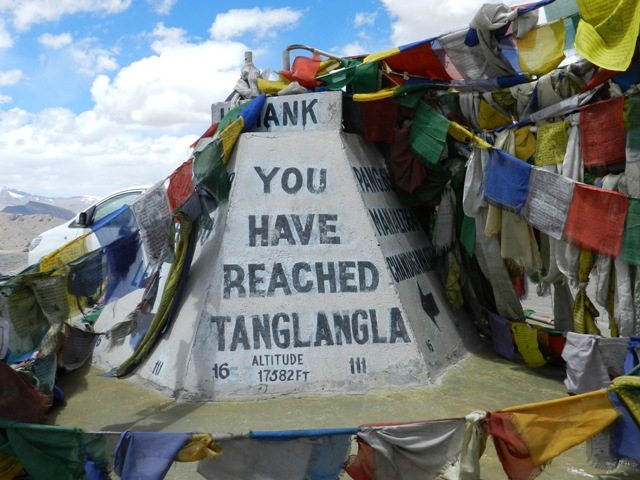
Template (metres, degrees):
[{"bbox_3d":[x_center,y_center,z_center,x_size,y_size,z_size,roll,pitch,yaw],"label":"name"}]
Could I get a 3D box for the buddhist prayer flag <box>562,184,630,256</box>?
[{"bbox_3d":[1.397,-0.104,3.550,0.290,0.300,0.050,12,0,25],"label":"buddhist prayer flag"}]

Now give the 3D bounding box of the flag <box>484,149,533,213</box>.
[{"bbox_3d":[1.046,-0.330,3.900,0.260,0.280,0.050,10,0,25],"label":"flag"}]

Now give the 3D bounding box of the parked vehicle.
[{"bbox_3d":[-2.349,0.070,11.400,4.400,1.720,1.760,-1,-1,15],"label":"parked vehicle"}]

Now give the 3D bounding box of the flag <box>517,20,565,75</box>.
[{"bbox_3d":[1.177,-1.027,3.750,0.240,0.260,0.090,-1,6,20],"label":"flag"}]

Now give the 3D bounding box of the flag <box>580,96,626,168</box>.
[{"bbox_3d":[1.473,-0.564,3.650,0.230,0.330,0.050,2,4,23],"label":"flag"}]

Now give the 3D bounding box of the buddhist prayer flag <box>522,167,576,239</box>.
[{"bbox_3d":[1.209,-0.192,3.700,0.235,0.310,0.040,12,2,24],"label":"buddhist prayer flag"}]

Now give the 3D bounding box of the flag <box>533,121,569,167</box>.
[{"bbox_3d":[1.384,-0.577,4.200,0.200,0.260,0.040,0,0,15],"label":"flag"}]

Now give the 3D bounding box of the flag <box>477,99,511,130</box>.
[{"bbox_3d":[1.025,-0.741,4.150,0.190,0.190,0.060,1,4,11],"label":"flag"}]

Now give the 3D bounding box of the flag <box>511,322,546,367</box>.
[{"bbox_3d":[1.157,0.580,3.900,0.160,0.230,0.040,-15,0,15],"label":"flag"}]

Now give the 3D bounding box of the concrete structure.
[{"bbox_3d":[-0.232,-0.034,4.393,2.440,1.549,2.111,0,-1,-10],"label":"concrete structure"}]

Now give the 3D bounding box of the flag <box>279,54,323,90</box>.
[{"bbox_3d":[-0.123,-1.067,4.450,0.260,0.200,0.100,0,4,6],"label":"flag"}]

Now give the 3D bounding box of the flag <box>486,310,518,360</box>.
[{"bbox_3d":[1.130,0.591,4.350,0.180,0.280,0.060,-5,4,20],"label":"flag"}]

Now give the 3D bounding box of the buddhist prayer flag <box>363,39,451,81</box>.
[{"bbox_3d":[0.517,-1.079,4.200,0.500,0.200,0.100,7,3,20],"label":"buddhist prayer flag"}]

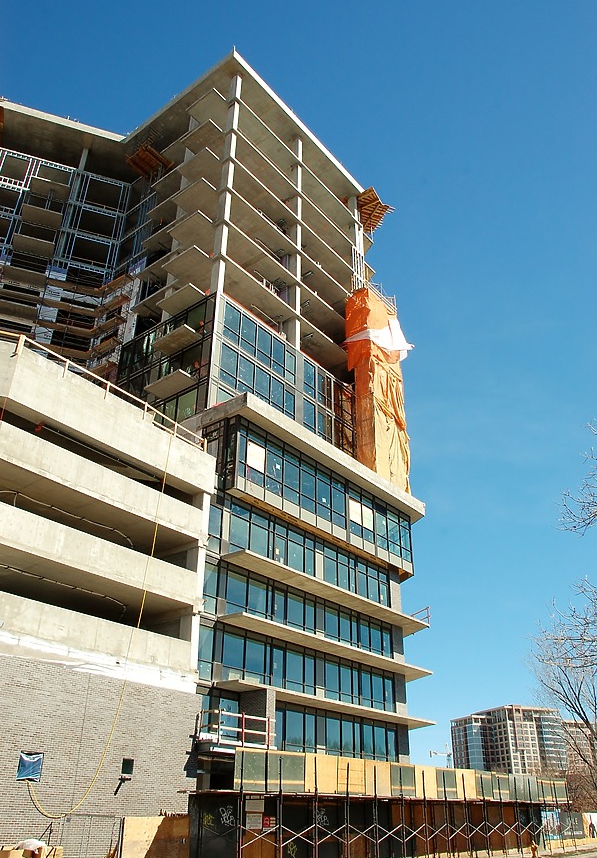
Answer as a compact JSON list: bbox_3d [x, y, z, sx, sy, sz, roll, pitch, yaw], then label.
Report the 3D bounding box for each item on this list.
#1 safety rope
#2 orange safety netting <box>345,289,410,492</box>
[{"bbox_3d":[-7.420,6.298,27.257,0.250,16.300,4.250,-23,-38,33],"label":"safety rope"},{"bbox_3d":[6.398,-2.616,55.390,2.500,19.600,4.900,-23,-38,33],"label":"orange safety netting"}]

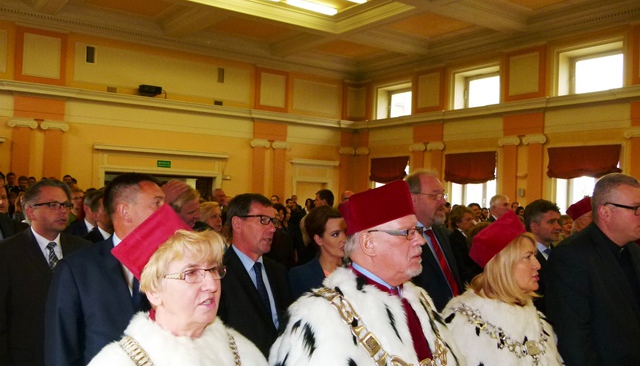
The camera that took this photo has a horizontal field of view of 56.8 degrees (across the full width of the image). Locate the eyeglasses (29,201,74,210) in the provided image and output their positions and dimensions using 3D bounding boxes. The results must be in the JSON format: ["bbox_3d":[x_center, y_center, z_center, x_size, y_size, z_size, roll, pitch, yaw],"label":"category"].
[{"bbox_3d":[-1.165,0.101,2.535,0.140,0.042,0.140,-4,-6,24],"label":"eyeglasses"}]

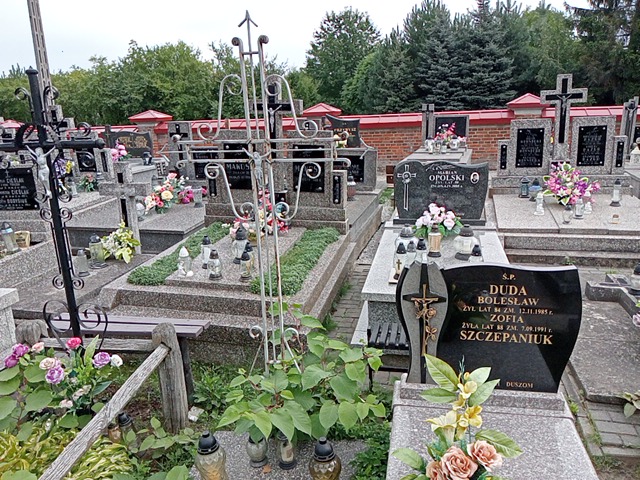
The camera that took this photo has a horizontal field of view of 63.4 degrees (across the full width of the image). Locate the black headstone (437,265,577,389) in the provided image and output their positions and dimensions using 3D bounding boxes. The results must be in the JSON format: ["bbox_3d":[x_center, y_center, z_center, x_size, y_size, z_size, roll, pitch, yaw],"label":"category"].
[{"bbox_3d":[0.875,0.411,2.443,0.622,0.612,0.070,1,15,13],"label":"black headstone"}]

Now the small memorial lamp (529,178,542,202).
[{"bbox_3d":[2.910,-0.674,6.971,0.154,0.300,0.154,1,16,12],"label":"small memorial lamp"}]

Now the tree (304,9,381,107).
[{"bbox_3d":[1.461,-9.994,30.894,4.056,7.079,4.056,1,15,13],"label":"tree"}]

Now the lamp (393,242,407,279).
[{"bbox_3d":[0.546,0.142,3.529,0.093,0.251,0.093,2,16,13],"label":"lamp"}]

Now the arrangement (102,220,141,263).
[{"bbox_3d":[-2.041,0.002,5.301,0.398,0.391,0.318,2,16,13],"label":"arrangement"}]

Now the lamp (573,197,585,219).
[{"bbox_3d":[2.791,-0.347,5.569,0.093,0.238,0.093,2,16,13],"label":"lamp"}]

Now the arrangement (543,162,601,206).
[{"bbox_3d":[3.298,-0.744,6.749,0.684,0.505,0.420,1,15,13],"label":"arrangement"}]

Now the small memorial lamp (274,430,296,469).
[{"bbox_3d":[-0.152,0.950,2.366,0.081,0.174,0.081,1,16,12],"label":"small memorial lamp"}]

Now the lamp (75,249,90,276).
[{"bbox_3d":[-2.239,0.209,4.855,0.108,0.249,0.108,2,16,13],"label":"lamp"}]

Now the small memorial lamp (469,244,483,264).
[{"bbox_3d":[1.148,0.135,3.796,0.102,0.199,0.102,1,16,12],"label":"small memorial lamp"}]

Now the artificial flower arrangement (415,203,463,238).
[{"bbox_3d":[1.163,-0.192,5.070,0.454,0.326,0.330,1,15,13],"label":"artificial flower arrangement"}]

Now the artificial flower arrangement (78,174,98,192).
[{"bbox_3d":[-3.408,-0.836,7.609,0.265,0.224,0.214,1,16,12],"label":"artificial flower arrangement"}]

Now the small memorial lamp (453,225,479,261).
[{"bbox_3d":[1.169,0.013,4.122,0.198,0.261,0.198,1,16,12],"label":"small memorial lamp"}]

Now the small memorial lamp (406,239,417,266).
[{"bbox_3d":[0.743,0.124,4.179,0.085,0.223,0.085,1,15,13],"label":"small memorial lamp"}]

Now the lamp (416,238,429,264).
[{"bbox_3d":[0.779,0.102,3.915,0.080,0.227,0.080,1,16,12],"label":"lamp"}]

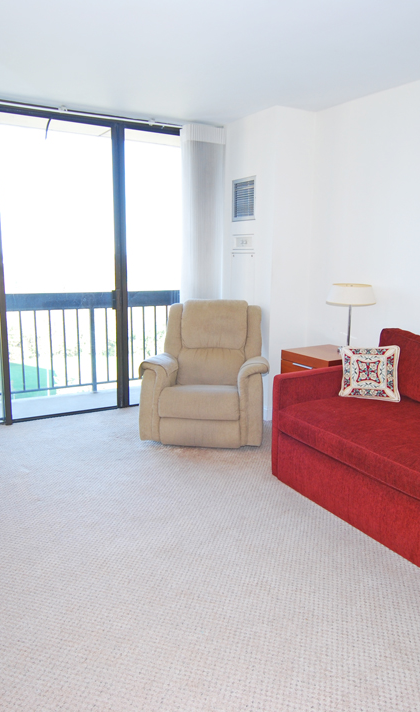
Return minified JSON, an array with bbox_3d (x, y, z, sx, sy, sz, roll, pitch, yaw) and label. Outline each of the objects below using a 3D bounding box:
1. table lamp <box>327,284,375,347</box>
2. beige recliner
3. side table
[{"bbox_3d":[0.995,-0.266,3.800,0.340,0.487,0.340,-6,12,-31],"label":"table lamp"},{"bbox_3d":[-0.009,0.087,4.085,0.888,0.985,0.908,2,11,6],"label":"beige recliner"},{"bbox_3d":[0.875,0.296,3.915,0.507,0.658,0.481,-6,12,-31],"label":"side table"}]

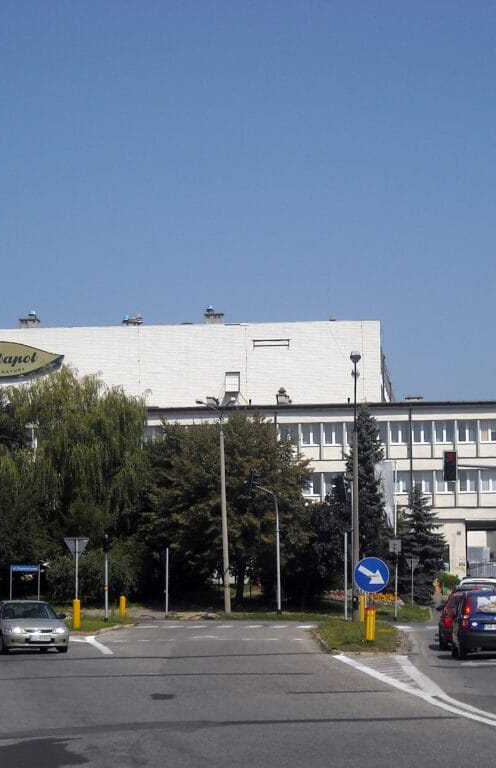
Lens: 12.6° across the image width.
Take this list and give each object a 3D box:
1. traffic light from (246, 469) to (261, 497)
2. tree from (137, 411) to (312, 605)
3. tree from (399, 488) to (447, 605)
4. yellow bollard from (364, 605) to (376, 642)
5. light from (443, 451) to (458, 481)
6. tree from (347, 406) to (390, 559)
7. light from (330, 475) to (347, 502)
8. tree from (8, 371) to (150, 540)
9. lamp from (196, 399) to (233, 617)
[{"bbox_3d":[0.247,4.470,101.000,0.500,1.270,0.500,0,-5,0],"label":"traffic light"},{"bbox_3d":[-1.397,7.262,130.463,10.000,10.900,9.600,0,-5,0],"label":"tree"},{"bbox_3d":[9.757,9.170,126.272,2.800,6.400,2.800,0,-5,0],"label":"tree"},{"bbox_3d":[3.135,6.142,57.538,0.246,0.891,0.246,0,-5,0],"label":"yellow bollard"},{"bbox_3d":[7.866,3.212,87.550,0.526,1.169,0.350,0,-5,0],"label":"light"},{"bbox_3d":[6.617,6.460,123.449,2.636,10.479,2.636,0,-5,0],"label":"tree"},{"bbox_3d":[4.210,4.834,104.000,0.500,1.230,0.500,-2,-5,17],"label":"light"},{"bbox_3d":[-9.466,5.528,125.560,7.819,13.067,7.819,0,-5,0],"label":"tree"},{"bbox_3d":[-1.481,5.538,102.423,1.777,9.877,0.888,0,-5,0],"label":"lamp"}]

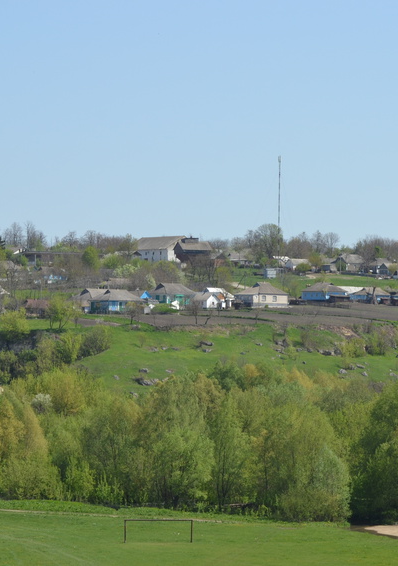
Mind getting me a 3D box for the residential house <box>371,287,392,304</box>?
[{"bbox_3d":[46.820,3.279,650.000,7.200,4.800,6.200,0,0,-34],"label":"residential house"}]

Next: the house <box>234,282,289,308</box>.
[{"bbox_3d":[15.760,3.050,620.000,10.700,6.200,9.000,0,0,-28],"label":"house"}]

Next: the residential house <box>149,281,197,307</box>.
[{"bbox_3d":[-6.662,3.024,635.000,9.500,5.800,8.200,0,0,-34],"label":"residential house"}]

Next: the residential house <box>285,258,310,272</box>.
[{"bbox_3d":[32.759,-5.791,820.000,7.500,4.200,5.400,0,0,-29],"label":"residential house"}]

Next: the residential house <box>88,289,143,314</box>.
[{"bbox_3d":[-19.900,4.690,605.000,10.500,5.900,8.800,0,0,-28],"label":"residential house"}]

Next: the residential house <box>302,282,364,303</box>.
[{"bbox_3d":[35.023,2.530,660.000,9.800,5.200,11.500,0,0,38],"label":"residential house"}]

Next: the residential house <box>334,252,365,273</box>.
[{"bbox_3d":[49.000,-6.410,815.000,8.200,6.100,8.000,0,0,-38],"label":"residential house"}]

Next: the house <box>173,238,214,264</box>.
[{"bbox_3d":[-1.940,-10.740,845.000,11.200,8.400,7.600,0,0,-27],"label":"house"}]

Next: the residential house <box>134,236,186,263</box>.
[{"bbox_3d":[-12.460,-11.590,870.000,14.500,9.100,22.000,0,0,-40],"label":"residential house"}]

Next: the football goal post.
[{"bbox_3d":[-4.326,26.875,268.000,7.450,2.500,0.150,0,0,-3],"label":"football goal post"}]

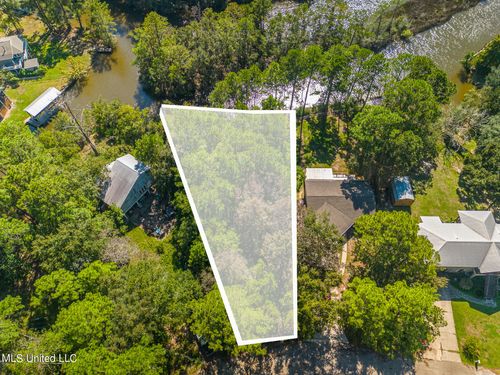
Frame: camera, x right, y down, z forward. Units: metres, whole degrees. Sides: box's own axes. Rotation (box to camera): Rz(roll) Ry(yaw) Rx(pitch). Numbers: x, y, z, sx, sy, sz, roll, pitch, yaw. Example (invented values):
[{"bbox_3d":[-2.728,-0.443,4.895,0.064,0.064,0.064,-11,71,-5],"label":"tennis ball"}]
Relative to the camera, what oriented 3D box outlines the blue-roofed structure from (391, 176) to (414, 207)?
[{"bbox_3d":[30.106,0.798,68.760,3.850,3.300,5.100,2,59,1],"label":"blue-roofed structure"}]

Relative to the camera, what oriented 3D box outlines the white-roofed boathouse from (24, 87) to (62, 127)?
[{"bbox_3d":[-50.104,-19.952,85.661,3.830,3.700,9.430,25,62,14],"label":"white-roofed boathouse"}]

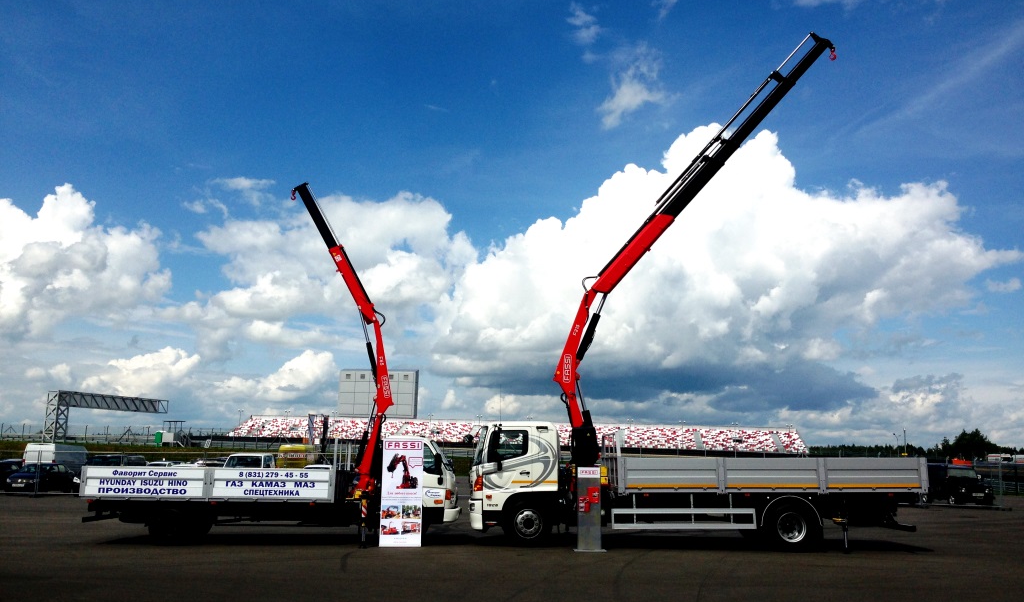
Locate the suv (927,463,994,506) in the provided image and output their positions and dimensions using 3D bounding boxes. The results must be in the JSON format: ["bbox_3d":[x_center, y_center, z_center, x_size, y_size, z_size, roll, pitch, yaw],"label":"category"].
[{"bbox_3d":[21.330,8.980,47.200,1.810,2.020,4.450,2,-10,-3],"label":"suv"}]

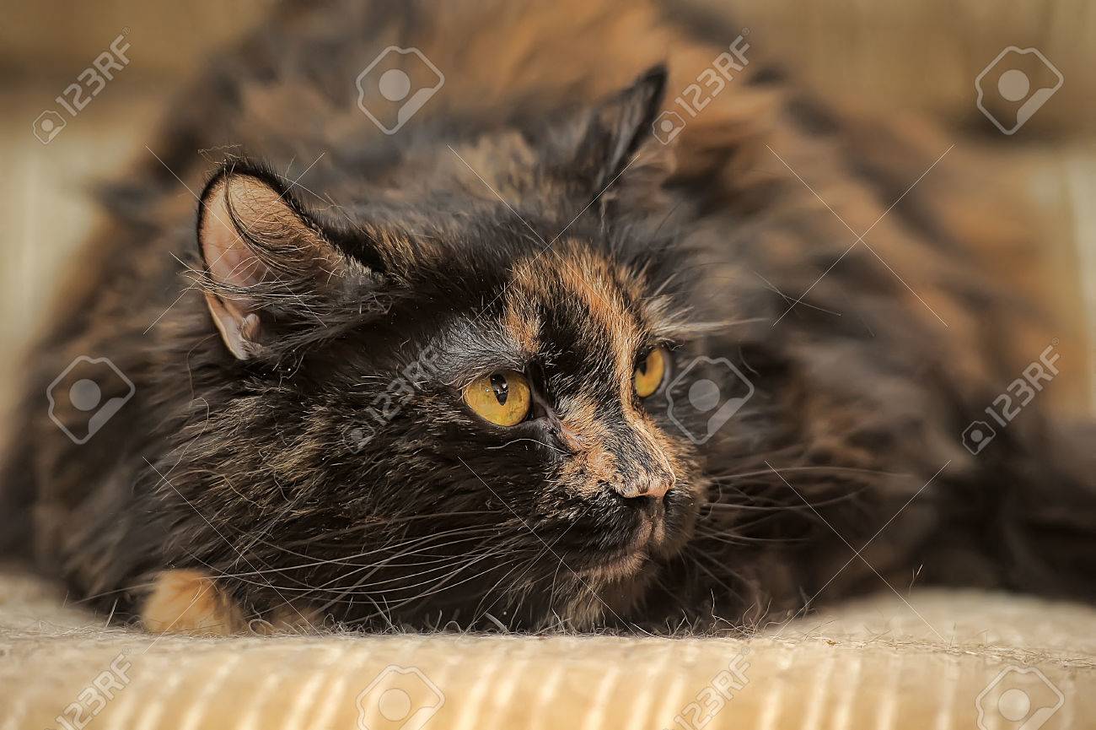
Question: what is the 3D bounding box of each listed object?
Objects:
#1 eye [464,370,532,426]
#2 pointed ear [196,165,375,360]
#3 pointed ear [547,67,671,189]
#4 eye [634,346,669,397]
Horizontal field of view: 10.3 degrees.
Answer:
[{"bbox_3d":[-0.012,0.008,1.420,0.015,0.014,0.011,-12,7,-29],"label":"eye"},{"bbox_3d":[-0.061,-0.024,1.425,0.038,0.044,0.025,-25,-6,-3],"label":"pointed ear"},{"bbox_3d":[0.015,-0.057,1.475,0.021,0.040,0.034,31,-12,7],"label":"pointed ear"},{"bbox_3d":[0.024,0.002,1.430,0.009,0.013,0.016,5,-3,42],"label":"eye"}]

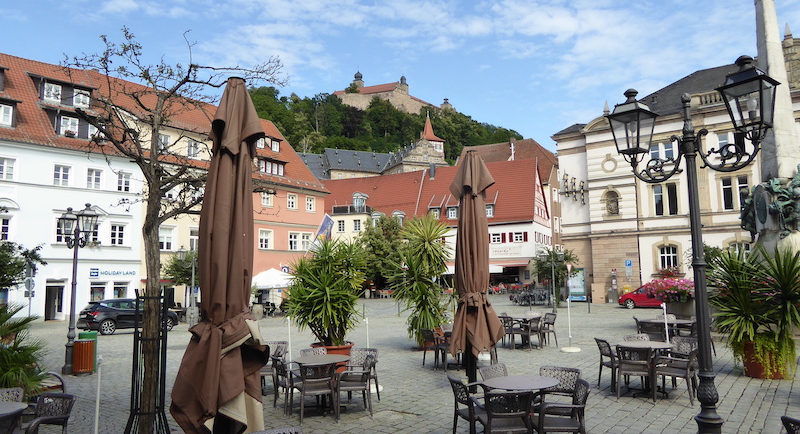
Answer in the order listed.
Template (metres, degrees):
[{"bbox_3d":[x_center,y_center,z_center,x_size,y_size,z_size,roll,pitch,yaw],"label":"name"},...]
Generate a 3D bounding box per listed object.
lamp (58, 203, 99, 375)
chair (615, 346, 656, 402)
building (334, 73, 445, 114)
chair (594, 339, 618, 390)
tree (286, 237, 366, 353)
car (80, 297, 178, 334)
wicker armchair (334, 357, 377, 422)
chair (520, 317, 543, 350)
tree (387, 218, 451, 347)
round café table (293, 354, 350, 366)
[{"bbox_3d":[-7.670,1.689,13.594,0.450,3.900,1.800,5,-8,-44],"label":"lamp"},{"bbox_3d":[3.437,2.255,8.495,0.580,0.810,0.590,-2,-7,12],"label":"chair"},{"bbox_3d":[-9.056,-98.040,455.000,60.000,30.000,50.000,-3,-6,23],"label":"building"},{"bbox_3d":[3.626,2.471,9.628,0.556,0.809,0.546,0,-6,-6],"label":"chair"},{"bbox_3d":[-1.425,1.867,11.575,1.540,2.847,1.462,-1,-6,0],"label":"tree"},{"bbox_3d":[-13.084,4.798,28.000,4.650,1.670,1.860,5,-8,-42],"label":"car"},{"bbox_3d":[-0.674,2.414,8.261,0.570,0.820,0.540,1,-6,-12],"label":"wicker armchair"},{"bbox_3d":[3.460,3.124,15.442,0.546,0.809,0.556,4,-7,-38],"label":"chair"},{"bbox_3d":[0.628,1.733,15.653,1.800,3.700,1.800,-1,-6,0],"label":"tree"},{"bbox_3d":[-1.189,2.652,9.226,0.887,0.751,0.887,-1,-6,0],"label":"round café table"}]

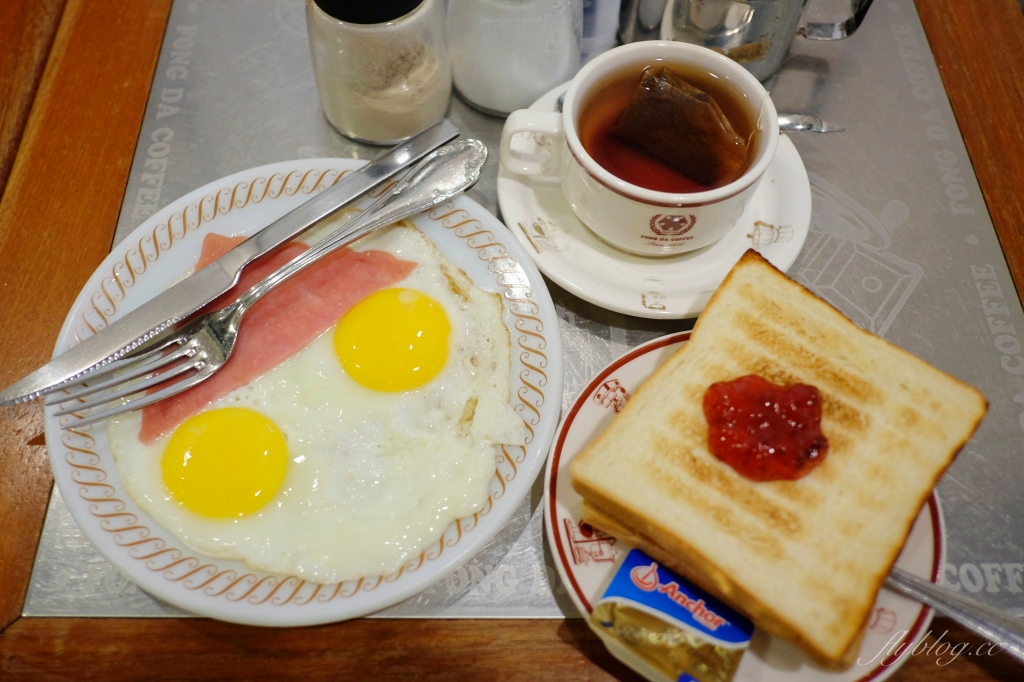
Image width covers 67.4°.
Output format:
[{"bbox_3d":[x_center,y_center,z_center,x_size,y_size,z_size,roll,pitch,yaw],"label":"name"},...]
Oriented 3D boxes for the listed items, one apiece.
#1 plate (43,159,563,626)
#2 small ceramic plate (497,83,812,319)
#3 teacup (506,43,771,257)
[{"bbox_3d":[-0.082,0.011,0.325,0.208,0.020,0.208,0,64,0],"label":"plate"},{"bbox_3d":[0.067,-0.070,0.365,0.144,0.020,0.144,0,64,0],"label":"small ceramic plate"},{"bbox_3d":[0.053,-0.081,0.343,0.115,0.054,0.088,0,64,0],"label":"teacup"}]

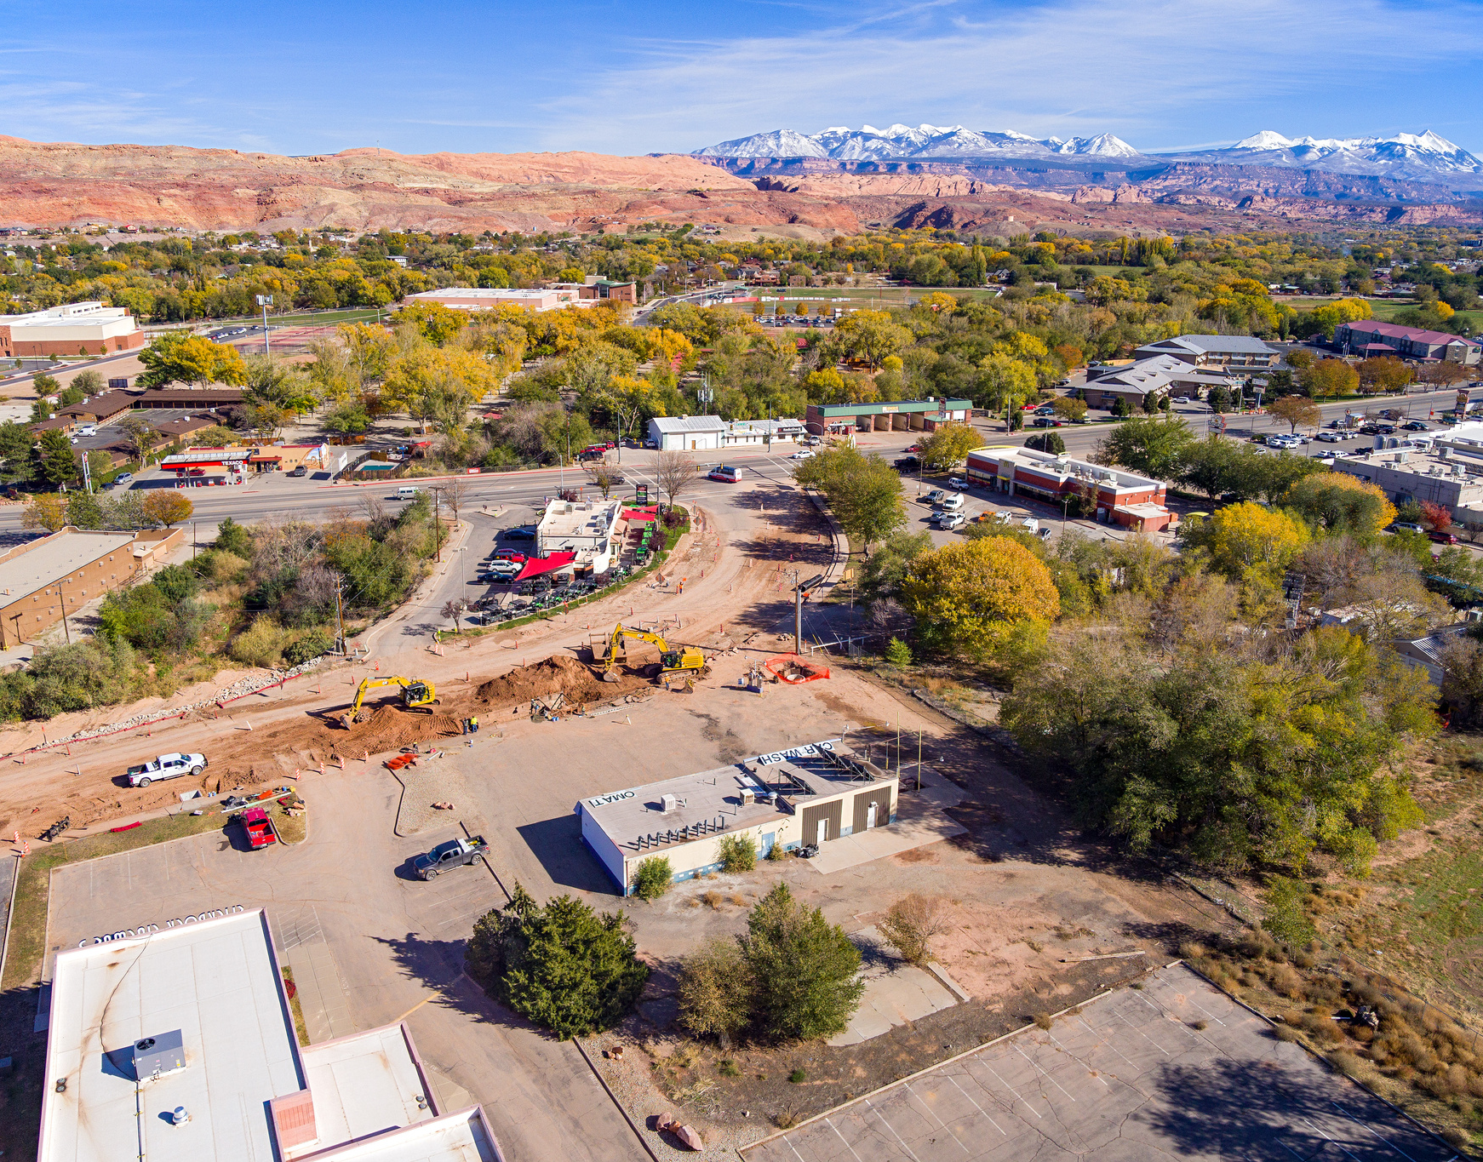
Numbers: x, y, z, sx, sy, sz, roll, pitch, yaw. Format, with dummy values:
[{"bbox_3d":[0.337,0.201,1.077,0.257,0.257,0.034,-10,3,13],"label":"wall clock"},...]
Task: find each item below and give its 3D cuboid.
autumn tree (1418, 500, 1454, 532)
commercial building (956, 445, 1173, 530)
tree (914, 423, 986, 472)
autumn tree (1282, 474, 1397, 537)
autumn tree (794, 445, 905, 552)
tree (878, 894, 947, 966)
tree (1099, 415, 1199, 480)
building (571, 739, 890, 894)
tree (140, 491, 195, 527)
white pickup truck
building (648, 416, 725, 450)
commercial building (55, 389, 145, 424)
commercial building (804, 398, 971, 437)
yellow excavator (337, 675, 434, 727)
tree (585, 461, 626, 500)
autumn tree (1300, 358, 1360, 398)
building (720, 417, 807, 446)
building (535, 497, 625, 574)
[{"bbox_3d":[115.402,-10.748,184.724,5.200,5.400,5.200,1,17,0],"label":"autumn tree"},{"bbox_3d":[61.360,-17.910,206.170,15.000,5.800,42.000,-9,20,-31],"label":"commercial building"},{"bbox_3d":[42.180,-26.595,224.510,13.200,9.400,12.500,1,17,0],"label":"tree"},{"bbox_3d":[97.520,-12.120,182.040,16.500,10.800,16.500,11,20,27],"label":"autumn tree"},{"bbox_3d":[16.832,-12.923,172.312,16.500,15.000,16.000,1,17,0],"label":"autumn tree"},{"bbox_3d":[11.386,23.279,73.944,4.400,4.600,4.200,1,17,0],"label":"tree"},{"bbox_3d":[78.447,-24.652,213.495,17.000,13.000,15.500,1,17,0],"label":"tree"},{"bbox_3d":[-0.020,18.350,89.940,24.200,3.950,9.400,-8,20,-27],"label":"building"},{"bbox_3d":[-91.130,-11.140,176.810,7.400,6.700,7.400,-8,20,-27],"label":"tree"},{"bbox_3d":[-50.190,16.090,97.470,6.300,2.000,2.100,-11,22,-34],"label":"white pickup truck"},{"bbox_3d":[-12.541,-33.522,249.481,14.300,6.200,12.000,-5,18,-18],"label":"building"},{"bbox_3d":[-155.890,-42.040,270.870,11.000,3.800,28.500,-2,18,-10],"label":"commercial building"},{"bbox_3d":[36.310,-40.240,271.950,42.000,6.100,8.600,-8,20,-25],"label":"commercial building"},{"bbox_3d":[-35.860,11.560,113.360,9.800,4.500,3.700,-9,20,-30],"label":"yellow excavator"},{"bbox_3d":[-24.424,-18.052,200.025,6.600,6.400,6.400,1,17,0],"label":"tree"},{"bbox_3d":[172.510,-58.680,326.730,15.000,11.800,15.000,10,20,26],"label":"autumn tree"},{"bbox_3d":[4.490,-34.010,253.330,19.300,4.500,9.000,-7,19,-23],"label":"building"},{"bbox_3d":[-23.680,-6.810,165.590,12.000,5.100,22.500,0,18,-2],"label":"building"}]

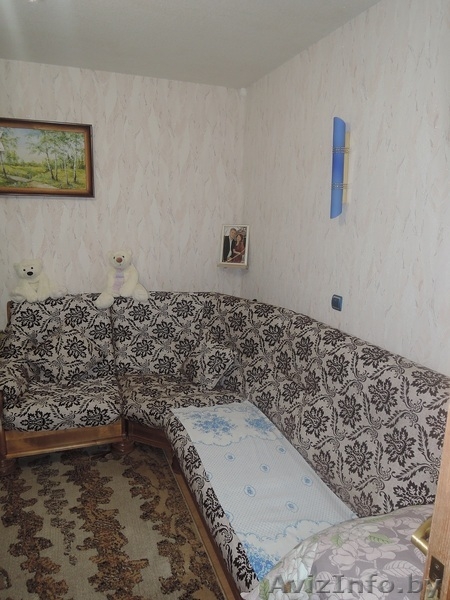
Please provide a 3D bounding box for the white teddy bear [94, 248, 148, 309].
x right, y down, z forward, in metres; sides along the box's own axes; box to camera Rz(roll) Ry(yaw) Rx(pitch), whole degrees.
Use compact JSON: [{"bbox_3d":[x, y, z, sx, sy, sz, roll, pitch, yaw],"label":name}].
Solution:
[{"bbox_3d":[-0.757,-0.163,3.056,0.385,0.405,0.250,-3,12,-18],"label":"white teddy bear"}]

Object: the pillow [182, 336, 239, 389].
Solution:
[{"bbox_3d":[-0.100,0.399,2.680,0.300,0.300,0.120,38,0,18],"label":"pillow"}]

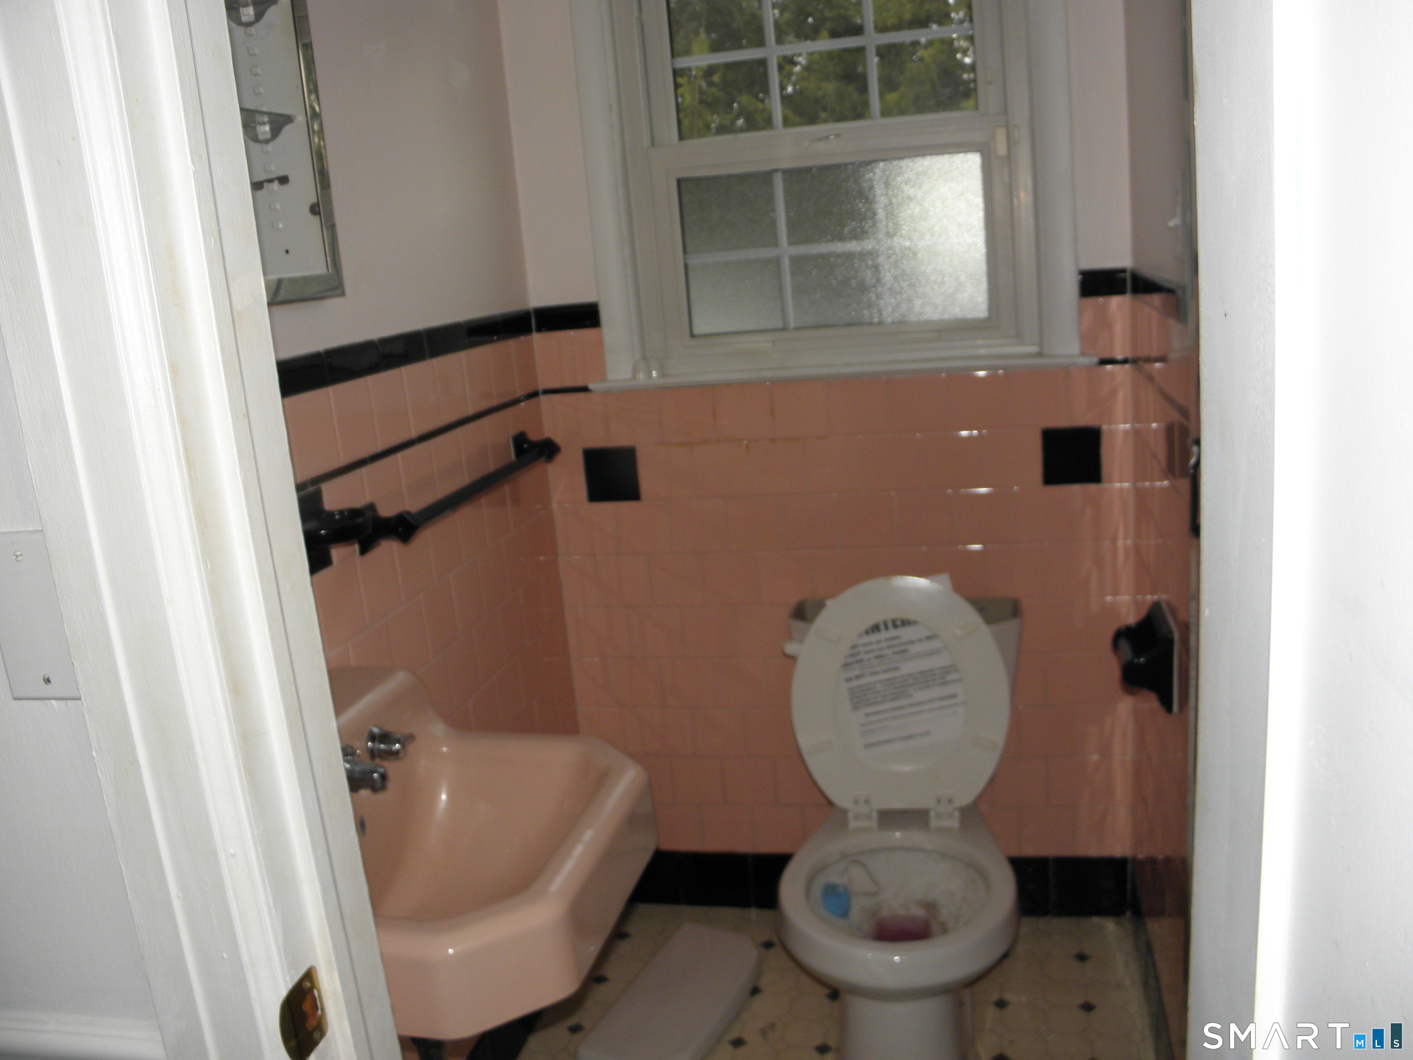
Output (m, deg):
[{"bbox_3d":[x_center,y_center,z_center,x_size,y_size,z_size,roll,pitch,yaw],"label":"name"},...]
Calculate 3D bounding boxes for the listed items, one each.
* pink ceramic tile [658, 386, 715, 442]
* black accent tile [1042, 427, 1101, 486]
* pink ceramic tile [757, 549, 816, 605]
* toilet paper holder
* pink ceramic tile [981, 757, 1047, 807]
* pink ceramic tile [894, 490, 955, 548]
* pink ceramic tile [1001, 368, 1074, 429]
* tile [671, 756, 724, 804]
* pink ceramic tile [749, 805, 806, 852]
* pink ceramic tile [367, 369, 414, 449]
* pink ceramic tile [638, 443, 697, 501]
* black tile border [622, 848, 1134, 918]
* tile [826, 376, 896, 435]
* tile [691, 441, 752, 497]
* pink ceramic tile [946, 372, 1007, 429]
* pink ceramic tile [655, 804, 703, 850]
[{"bbox_3d":[-0.033,-0.219,2.217,0.108,0.108,0.009,-2,14,13],"label":"pink ceramic tile"},{"bbox_3d":[0.665,-0.138,2.079,0.107,0.107,0.010,-2,14,13],"label":"black accent tile"},{"bbox_3d":[0.157,0.090,2.258,0.108,0.108,0.010,-2,14,11],"label":"pink ceramic tile"},{"bbox_3d":[0.660,0.189,1.734,0.078,0.129,0.159,-2,14,13],"label":"toilet paper holder"},{"bbox_3d":[0.625,0.502,2.281,0.108,0.108,0.010,-2,14,11],"label":"pink ceramic tile"},{"bbox_3d":[0.417,-0.022,2.181,0.108,0.108,0.010,-2,14,11],"label":"pink ceramic tile"},{"bbox_3d":[0.607,-0.244,2.071,0.108,0.108,0.012,-2,14,13],"label":"pink ceramic tile"},{"bbox_3d":[-0.019,0.520,2.394,0.107,0.107,0.010,-2,14,13],"label":"tile"},{"bbox_3d":[0.151,0.623,2.398,0.108,0.108,0.012,-2,14,13],"label":"pink ceramic tile"},{"bbox_3d":[-0.467,-0.182,1.679,0.012,0.108,0.108,-2,14,13],"label":"pink ceramic tile"},{"bbox_3d":[-0.076,-0.116,2.246,0.108,0.108,0.010,-2,14,11],"label":"pink ceramic tile"},{"bbox_3d":[0.303,0.730,2.386,1.085,0.131,0.012,-2,14,12],"label":"black tile border"},{"bbox_3d":[0.282,-0.231,2.127,0.108,0.108,0.009,-2,14,12],"label":"tile"},{"bbox_3d":[0.030,-0.117,2.230,0.108,0.108,0.012,-2,14,13],"label":"tile"},{"bbox_3d":[0.499,-0.240,2.109,0.108,0.108,0.010,-2,14,11],"label":"pink ceramic tile"},{"bbox_3d":[-0.067,0.632,2.436,0.108,0.108,0.009,-2,14,12],"label":"pink ceramic tile"}]

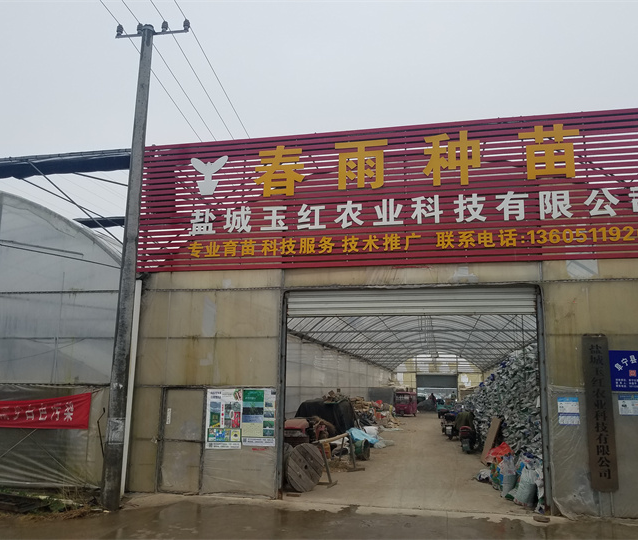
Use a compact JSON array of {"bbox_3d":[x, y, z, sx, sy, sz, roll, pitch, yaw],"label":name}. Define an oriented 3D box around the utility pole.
[{"bbox_3d":[-2.658,-0.407,7.928,1.246,7.327,0.250,-2,-13,8],"label":"utility pole"}]

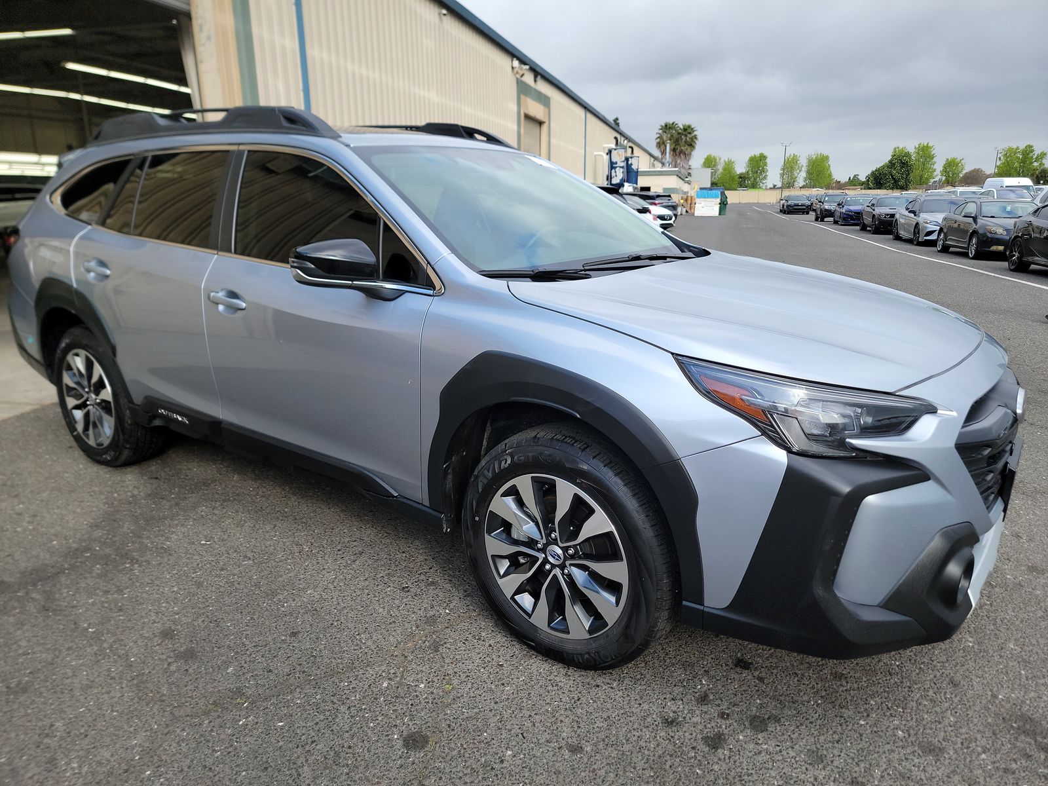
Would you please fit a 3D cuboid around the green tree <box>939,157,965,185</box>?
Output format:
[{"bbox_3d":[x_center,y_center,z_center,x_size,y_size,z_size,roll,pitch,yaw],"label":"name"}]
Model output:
[{"bbox_3d":[79.555,-39.610,135.000,4.720,8.860,4.720,4,16,13],"label":"green tree"}]

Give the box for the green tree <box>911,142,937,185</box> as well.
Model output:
[{"bbox_3d":[90.496,-49.902,164.750,5.300,13.080,5.300,0,15,0],"label":"green tree"}]

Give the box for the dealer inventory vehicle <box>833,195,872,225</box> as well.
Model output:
[{"bbox_3d":[17.299,-9.449,37.569,1.860,1.450,4.880,5,16,15],"label":"dealer inventory vehicle"}]

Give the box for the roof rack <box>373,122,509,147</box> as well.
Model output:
[{"bbox_3d":[-0.781,-1.407,4.040,1.800,0.135,0.110,11,20,33],"label":"roof rack"}]

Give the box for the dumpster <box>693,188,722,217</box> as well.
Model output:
[{"bbox_3d":[12.569,-13.035,49.800,1.850,1.780,1.450,4,16,13],"label":"dumpster"}]

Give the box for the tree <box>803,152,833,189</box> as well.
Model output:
[{"bbox_3d":[54.608,-39.990,135.000,5.460,9.650,5.460,4,16,13],"label":"tree"}]

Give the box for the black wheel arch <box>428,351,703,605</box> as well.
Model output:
[{"bbox_3d":[0.097,0.191,2.006,0.920,0.595,0.130,11,19,34],"label":"black wheel arch"}]

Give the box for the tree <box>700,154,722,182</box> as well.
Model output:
[{"bbox_3d":[34.758,-39.914,135.000,3.950,9.490,3.950,4,16,13],"label":"tree"}]

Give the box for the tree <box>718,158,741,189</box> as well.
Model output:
[{"bbox_3d":[39.798,-41.286,141.096,4.300,8.271,4.300,0,15,0],"label":"tree"}]

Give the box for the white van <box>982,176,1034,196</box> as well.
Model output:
[{"bbox_3d":[36.033,-14.528,54.014,2.030,2.720,5.900,4,16,15],"label":"white van"}]

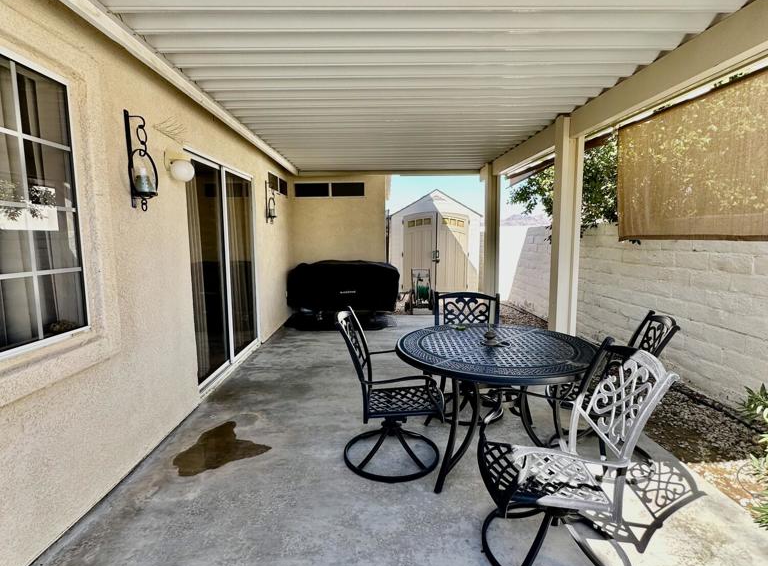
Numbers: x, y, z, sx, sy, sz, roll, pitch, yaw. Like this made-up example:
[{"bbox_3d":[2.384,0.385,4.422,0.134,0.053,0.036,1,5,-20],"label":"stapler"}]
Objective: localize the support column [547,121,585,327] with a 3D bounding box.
[{"bbox_3d":[1.872,-0.367,4.269,0.210,2.590,0.190,-1,7,-1],"label":"support column"}]

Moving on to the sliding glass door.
[{"bbox_3d":[-1.654,-0.178,4.456,0.080,2.050,1.880,-1,7,-1],"label":"sliding glass door"}]

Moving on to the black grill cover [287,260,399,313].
[{"bbox_3d":[-0.617,0.018,6.583,1.685,0.790,0.660,-1,7,-1],"label":"black grill cover"}]

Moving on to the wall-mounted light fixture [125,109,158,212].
[{"bbox_3d":[-1.521,-0.765,2.595,0.174,0.625,0.130,-1,7,-1],"label":"wall-mounted light fixture"}]

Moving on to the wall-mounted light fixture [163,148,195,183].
[{"bbox_3d":[-1.518,-0.880,3.116,0.203,0.245,0.170,-1,7,-1],"label":"wall-mounted light fixture"}]

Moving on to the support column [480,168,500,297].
[{"bbox_3d":[1.812,-0.667,6.891,0.195,2.595,0.190,-1,7,-1],"label":"support column"}]

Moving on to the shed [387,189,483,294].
[{"bbox_3d":[1.245,-1.124,11.121,2.310,2.520,2.100,-1,7,-1],"label":"shed"}]

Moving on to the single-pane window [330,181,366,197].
[{"bbox_3d":[-0.652,-1.666,7.408,0.606,0.260,0.060,-1,7,-1],"label":"single-pane window"}]

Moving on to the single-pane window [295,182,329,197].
[{"bbox_3d":[-1.293,-1.655,7.396,0.604,0.260,0.060,-1,7,-1],"label":"single-pane window"}]

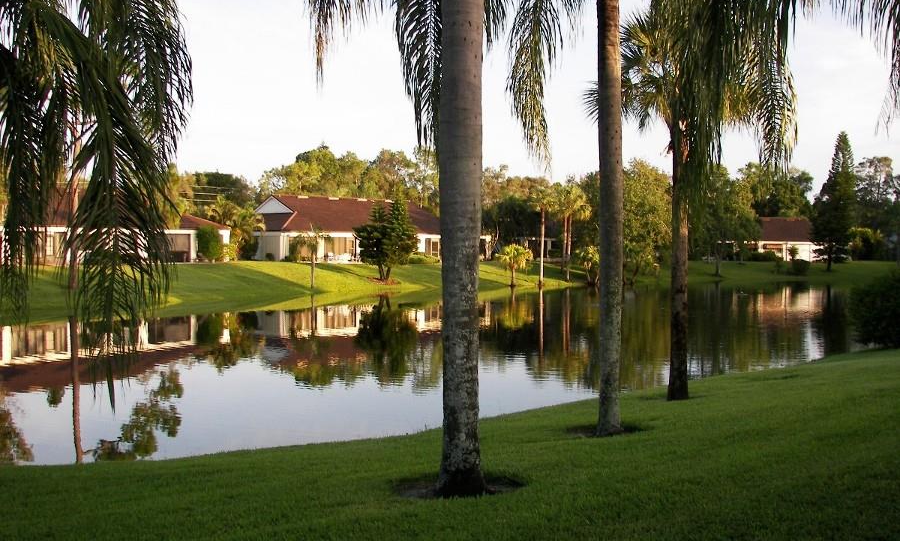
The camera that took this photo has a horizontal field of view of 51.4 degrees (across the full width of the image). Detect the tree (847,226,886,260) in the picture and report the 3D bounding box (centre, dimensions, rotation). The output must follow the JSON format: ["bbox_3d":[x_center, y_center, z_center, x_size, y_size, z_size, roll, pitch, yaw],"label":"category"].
[{"bbox_3d":[53.397,-3.462,120.000,4.620,4.620,4.620,0,1,0],"label":"tree"}]

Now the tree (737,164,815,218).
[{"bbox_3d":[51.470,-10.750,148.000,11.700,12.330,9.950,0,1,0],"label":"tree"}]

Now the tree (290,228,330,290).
[{"bbox_3d":[-9.840,-0.920,66.000,2.820,4.510,2.820,0,1,0],"label":"tree"}]

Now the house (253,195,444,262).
[{"bbox_3d":[-10.550,-4.147,96.850,23.500,6.500,14.000,-1,1,-40],"label":"house"}]

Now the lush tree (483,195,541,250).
[{"bbox_3d":[7.230,-5.290,110.000,6.820,7.050,6.480,0,1,0],"label":"lush tree"}]

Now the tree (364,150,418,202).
[{"bbox_3d":[-7.628,-8.397,120.000,7.180,14.230,7.180,0,1,0],"label":"tree"}]

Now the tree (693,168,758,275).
[{"bbox_3d":[29.541,-5.288,100.000,7.260,11.860,7.260,0,1,0],"label":"tree"}]

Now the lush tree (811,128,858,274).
[{"bbox_3d":[47.180,-8.480,115.000,5.280,17.200,5.280,0,1,0],"label":"lush tree"}]

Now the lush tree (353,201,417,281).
[{"bbox_3d":[-5.020,-2.320,72.300,5.020,6.330,4.770,0,1,0],"label":"lush tree"}]

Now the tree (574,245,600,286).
[{"bbox_3d":[12.623,-0.454,85.000,2.630,3.630,2.630,0,1,0],"label":"tree"}]

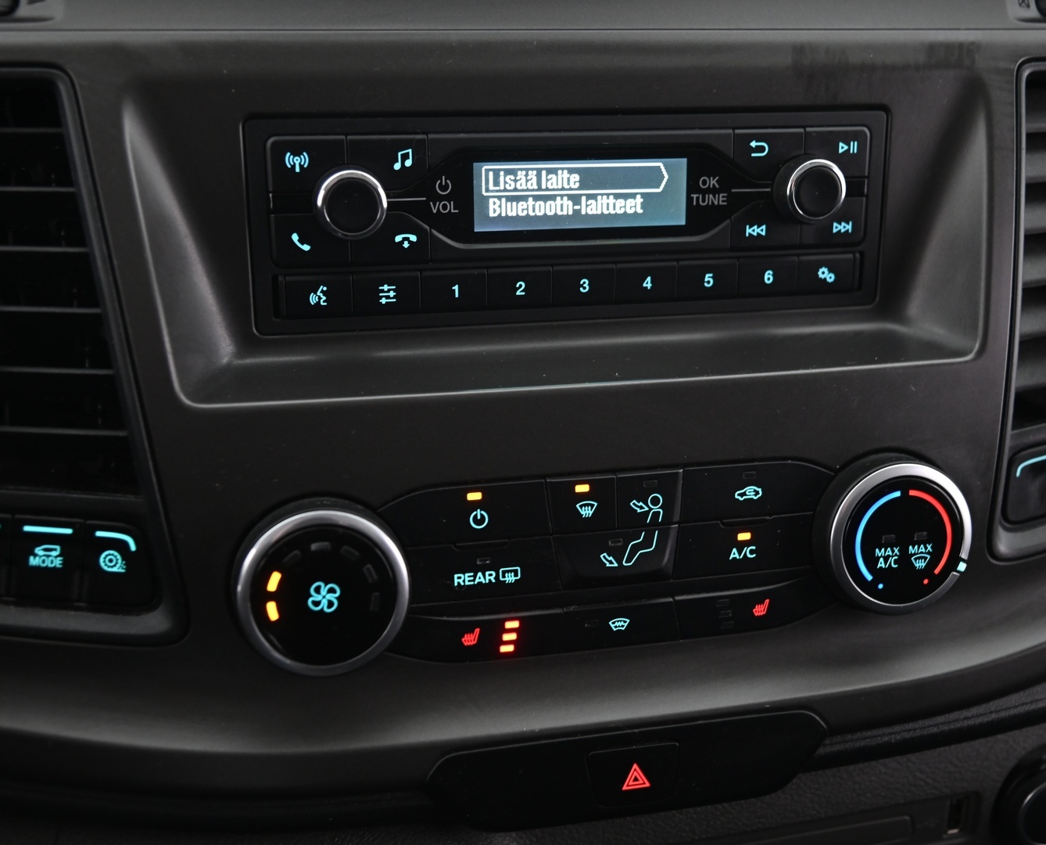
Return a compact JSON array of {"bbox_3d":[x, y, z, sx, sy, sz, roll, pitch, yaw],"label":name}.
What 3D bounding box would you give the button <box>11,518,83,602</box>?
[{"bbox_3d":[-0.137,0.040,0.391,0.022,0.024,0.007,3,2,6],"label":"button"}]

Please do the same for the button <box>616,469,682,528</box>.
[{"bbox_3d":[0.037,0.022,0.399,0.020,0.017,0.007,-4,5,-12],"label":"button"}]

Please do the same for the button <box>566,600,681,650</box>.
[{"bbox_3d":[0.028,0.060,0.398,0.035,0.013,0.007,-4,3,-12],"label":"button"}]

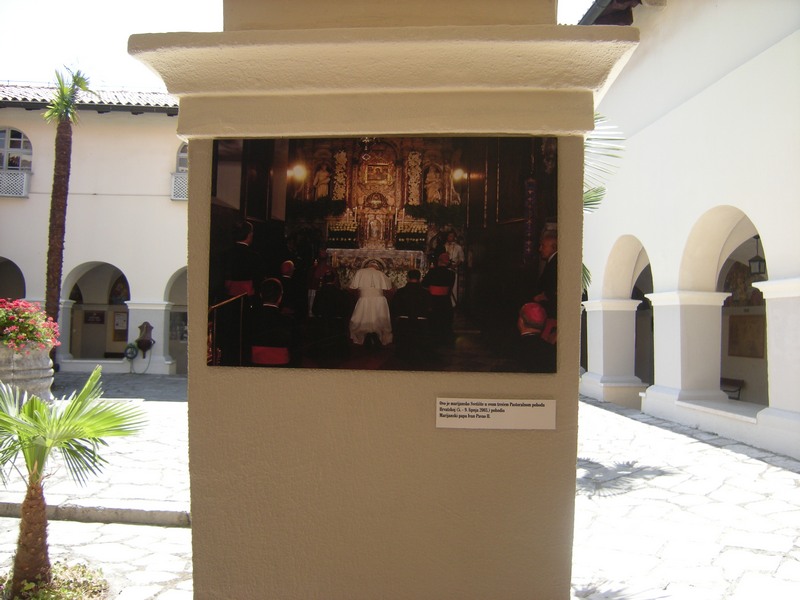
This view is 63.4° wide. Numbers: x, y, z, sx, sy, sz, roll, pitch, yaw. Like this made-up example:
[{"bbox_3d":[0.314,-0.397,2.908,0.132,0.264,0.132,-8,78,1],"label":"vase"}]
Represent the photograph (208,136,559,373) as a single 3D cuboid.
[{"bbox_3d":[-0.048,-0.117,1.645,0.880,0.587,0.020,1,-2,4],"label":"photograph"}]

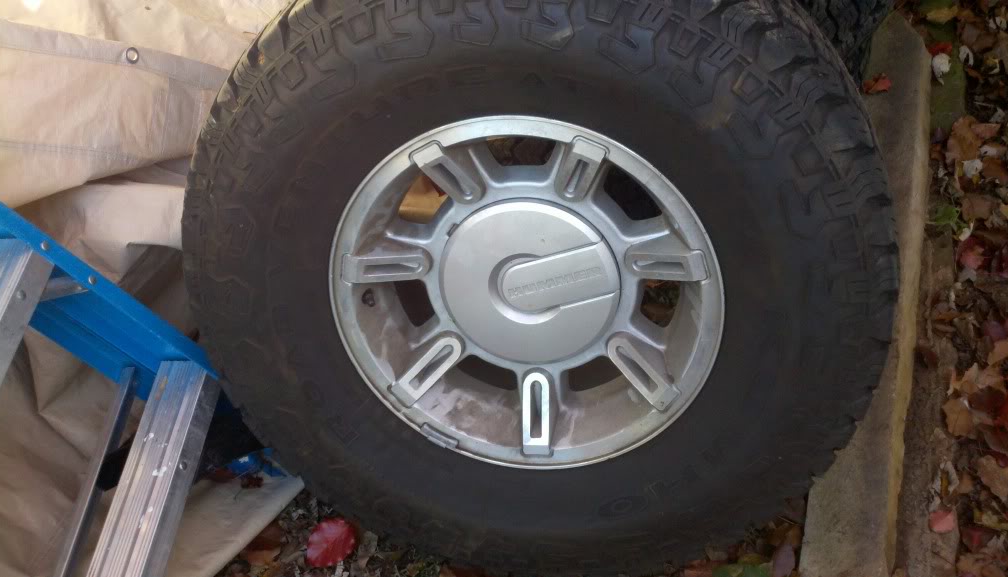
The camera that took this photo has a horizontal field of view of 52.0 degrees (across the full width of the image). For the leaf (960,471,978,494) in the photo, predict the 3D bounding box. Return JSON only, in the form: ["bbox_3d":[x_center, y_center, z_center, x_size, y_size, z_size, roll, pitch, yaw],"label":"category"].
[{"bbox_3d":[0.728,0.303,1.614,0.025,0.008,0.045,9,49,8],"label":"leaf"}]

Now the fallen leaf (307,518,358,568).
[{"bbox_3d":[-0.262,0.383,1.556,0.065,0.012,0.083,12,49,11],"label":"fallen leaf"}]

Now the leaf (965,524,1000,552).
[{"bbox_3d":[0.716,0.372,1.552,0.054,0.012,0.037,-17,50,-14],"label":"leaf"}]

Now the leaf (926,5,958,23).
[{"bbox_3d":[0.908,-0.568,2.127,0.071,0.015,0.040,-15,50,-1],"label":"leaf"}]

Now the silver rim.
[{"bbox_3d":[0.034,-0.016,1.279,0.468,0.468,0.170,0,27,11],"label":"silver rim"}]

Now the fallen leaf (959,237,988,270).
[{"bbox_3d":[0.791,-0.062,1.734,0.042,0.015,0.077,12,54,20],"label":"fallen leaf"}]

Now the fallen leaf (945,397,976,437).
[{"bbox_3d":[0.748,0.211,1.690,0.047,0.018,0.072,3,48,3],"label":"fallen leaf"}]

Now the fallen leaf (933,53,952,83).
[{"bbox_3d":[0.978,-0.491,2.303,0.045,0.025,0.080,12,49,10],"label":"fallen leaf"}]

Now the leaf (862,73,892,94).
[{"bbox_3d":[0.816,-0.450,2.266,0.077,0.015,0.065,-9,49,-8],"label":"leaf"}]

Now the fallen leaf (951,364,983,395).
[{"bbox_3d":[0.782,0.154,1.742,0.047,0.018,0.072,17,50,15],"label":"fallen leaf"}]

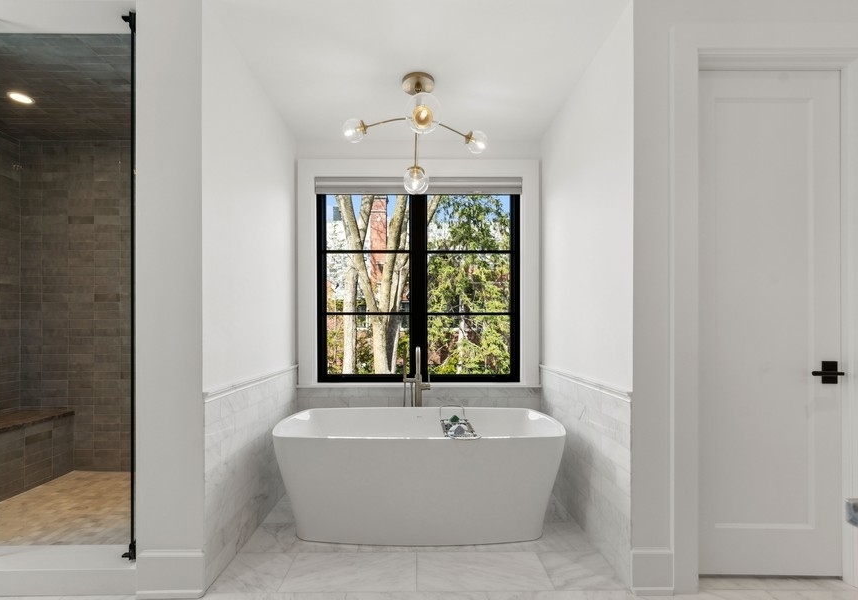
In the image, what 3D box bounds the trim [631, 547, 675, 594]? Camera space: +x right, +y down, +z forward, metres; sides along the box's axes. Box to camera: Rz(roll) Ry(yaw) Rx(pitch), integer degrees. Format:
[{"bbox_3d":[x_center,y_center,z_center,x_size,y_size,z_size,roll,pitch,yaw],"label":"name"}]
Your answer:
[{"bbox_3d":[0.992,1.195,1.660,0.187,0.205,0.020,0,-2,-1],"label":"trim"}]

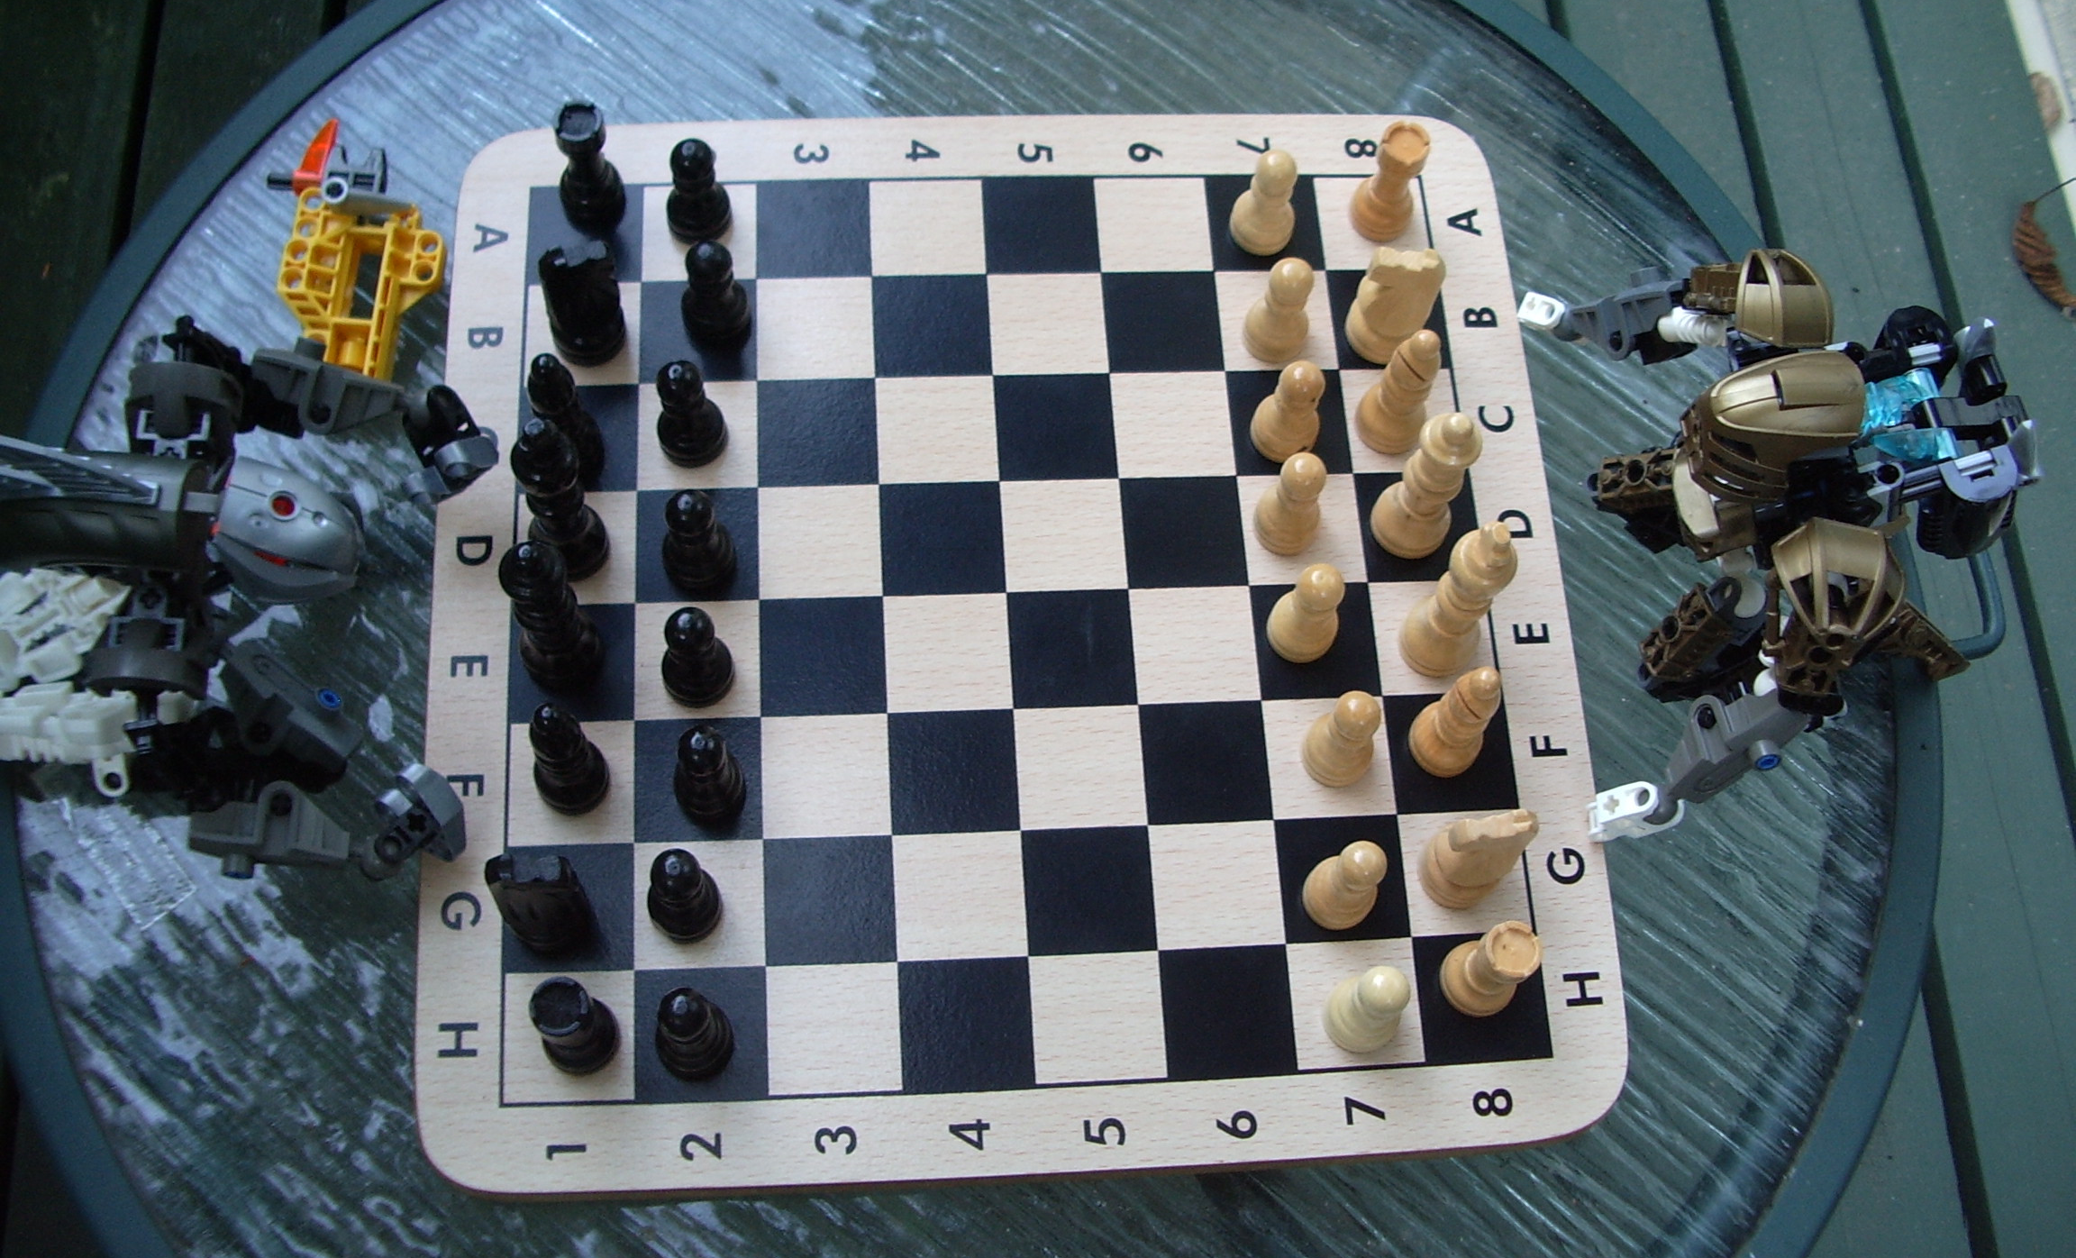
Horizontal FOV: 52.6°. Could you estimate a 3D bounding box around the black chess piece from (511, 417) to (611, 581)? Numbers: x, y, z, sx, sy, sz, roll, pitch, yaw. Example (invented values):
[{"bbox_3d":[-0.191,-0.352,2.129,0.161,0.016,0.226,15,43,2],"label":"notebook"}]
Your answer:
[{"bbox_3d":[-0.111,-0.031,0.487,0.020,0.056,0.020,-2,68,-5],"label":"black chess piece"}]

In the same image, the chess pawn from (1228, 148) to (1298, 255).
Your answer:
[{"bbox_3d":[0.060,-0.113,0.546,0.017,0.033,0.017,-2,68,-5],"label":"chess pawn"}]

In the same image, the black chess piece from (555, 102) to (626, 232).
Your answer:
[{"bbox_3d":[-0.115,-0.117,0.535,0.017,0.035,0.017,-2,69,-5],"label":"black chess piece"}]

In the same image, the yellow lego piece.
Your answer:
[{"bbox_3d":[-0.179,-0.086,0.554,0.040,0.018,0.056,8,71,-9],"label":"yellow lego piece"}]

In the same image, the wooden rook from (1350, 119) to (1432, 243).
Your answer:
[{"bbox_3d":[0.100,-0.127,0.592,0.018,0.036,0.018,-2,68,-5],"label":"wooden rook"}]

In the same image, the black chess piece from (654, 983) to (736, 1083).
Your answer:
[{"bbox_3d":[-0.081,0.093,0.490,0.019,0.036,0.019,-2,68,-5],"label":"black chess piece"}]

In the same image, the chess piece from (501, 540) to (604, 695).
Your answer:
[{"bbox_3d":[-0.112,-0.005,0.479,0.020,0.056,0.020,-2,69,-5],"label":"chess piece"}]

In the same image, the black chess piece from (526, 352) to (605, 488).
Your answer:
[{"bbox_3d":[-0.114,-0.052,0.500,0.018,0.047,0.018,-2,68,-5],"label":"black chess piece"}]

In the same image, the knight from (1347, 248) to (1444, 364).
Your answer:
[{"bbox_3d":[0.092,-0.084,0.536,0.020,0.036,0.018,6,68,-2],"label":"knight"}]

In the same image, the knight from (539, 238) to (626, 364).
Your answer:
[{"bbox_3d":[-0.113,-0.083,0.520,0.019,0.036,0.018,-15,70,-10],"label":"knight"}]

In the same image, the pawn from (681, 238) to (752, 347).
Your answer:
[{"bbox_3d":[-0.087,-0.092,0.564,0.019,0.035,0.019,-2,68,-5],"label":"pawn"}]

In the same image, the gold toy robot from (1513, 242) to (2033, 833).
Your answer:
[{"bbox_3d":[0.181,-0.033,0.505,0.115,0.096,0.145,-6,69,-6],"label":"gold toy robot"}]

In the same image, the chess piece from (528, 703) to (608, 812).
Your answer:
[{"bbox_3d":[-0.106,0.026,0.469,0.018,0.047,0.018,-2,68,-5],"label":"chess piece"}]

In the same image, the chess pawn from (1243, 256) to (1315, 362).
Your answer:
[{"bbox_3d":[0.068,-0.089,0.575,0.019,0.035,0.019,-2,68,-5],"label":"chess pawn"}]

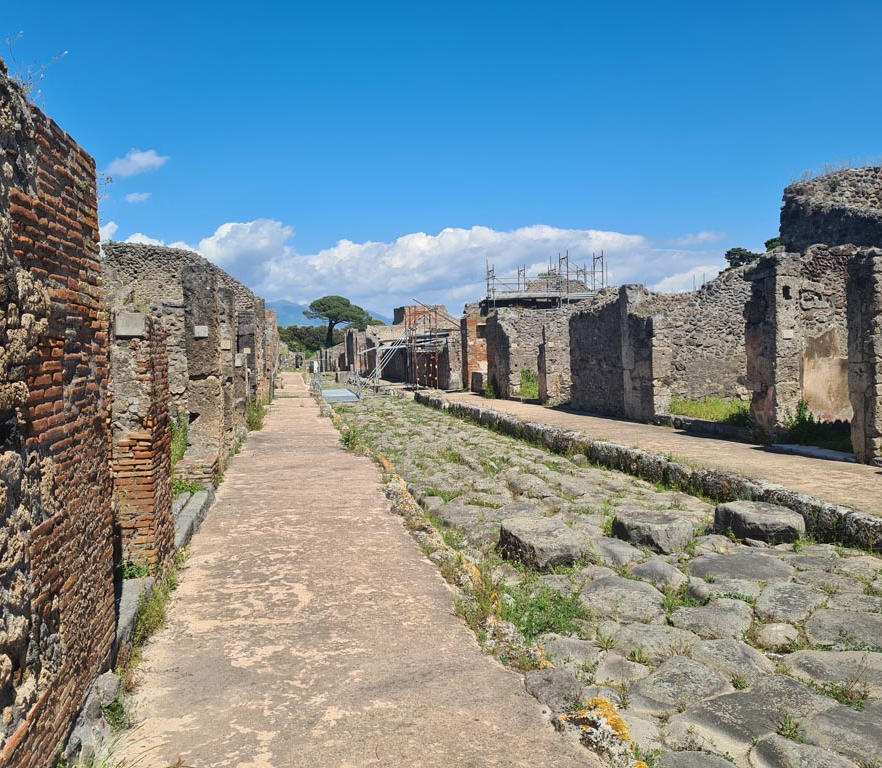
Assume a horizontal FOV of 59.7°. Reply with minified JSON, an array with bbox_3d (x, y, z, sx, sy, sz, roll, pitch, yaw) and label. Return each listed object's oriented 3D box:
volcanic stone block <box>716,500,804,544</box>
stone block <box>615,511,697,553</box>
[{"bbox_3d":[3.380,1.460,8.120,0.820,0.290,0.620,-1,2,-2],"label":"volcanic stone block"},{"bbox_3d":[2.190,1.490,7.900,0.640,0.290,0.680,-2,2,-19],"label":"stone block"}]

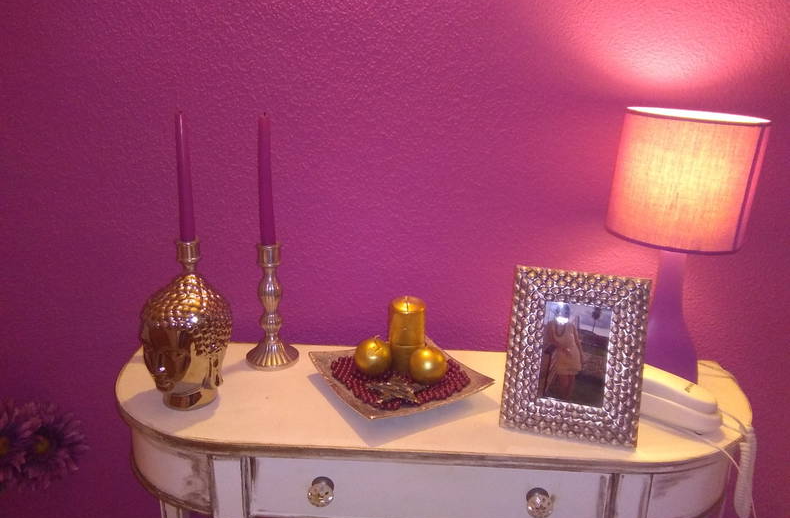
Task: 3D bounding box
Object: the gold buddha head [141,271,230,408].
[{"bbox_3d":[-0.311,0.121,0.961,0.131,0.199,0.137,9,19,22],"label":"gold buddha head"}]

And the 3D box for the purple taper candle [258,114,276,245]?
[{"bbox_3d":[-0.206,-0.117,1.028,0.025,0.227,0.025,2,18,2],"label":"purple taper candle"}]

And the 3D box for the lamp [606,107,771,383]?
[{"bbox_3d":[0.430,0.000,0.986,0.216,0.448,0.213,2,18,2],"label":"lamp"}]

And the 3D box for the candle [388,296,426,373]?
[{"bbox_3d":[0.019,0.128,1.048,0.060,0.119,0.060,2,18,2],"label":"candle"}]

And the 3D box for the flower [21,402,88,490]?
[{"bbox_3d":[-0.566,0.307,1.050,0.120,0.140,0.060,-5,19,-20],"label":"flower"}]

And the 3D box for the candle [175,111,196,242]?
[{"bbox_3d":[-0.292,-0.104,0.888,0.022,0.196,0.022,3,18,1],"label":"candle"}]

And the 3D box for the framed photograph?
[{"bbox_3d":[0.259,0.138,0.923,0.188,0.236,0.030,5,-1,13],"label":"framed photograph"}]

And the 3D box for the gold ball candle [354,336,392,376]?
[{"bbox_3d":[-0.035,0.163,1.067,0.061,0.064,0.061,2,17,4],"label":"gold ball candle"}]

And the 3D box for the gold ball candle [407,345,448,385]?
[{"bbox_3d":[0.052,0.170,1.027,0.060,0.060,0.060,0,17,0],"label":"gold ball candle"}]

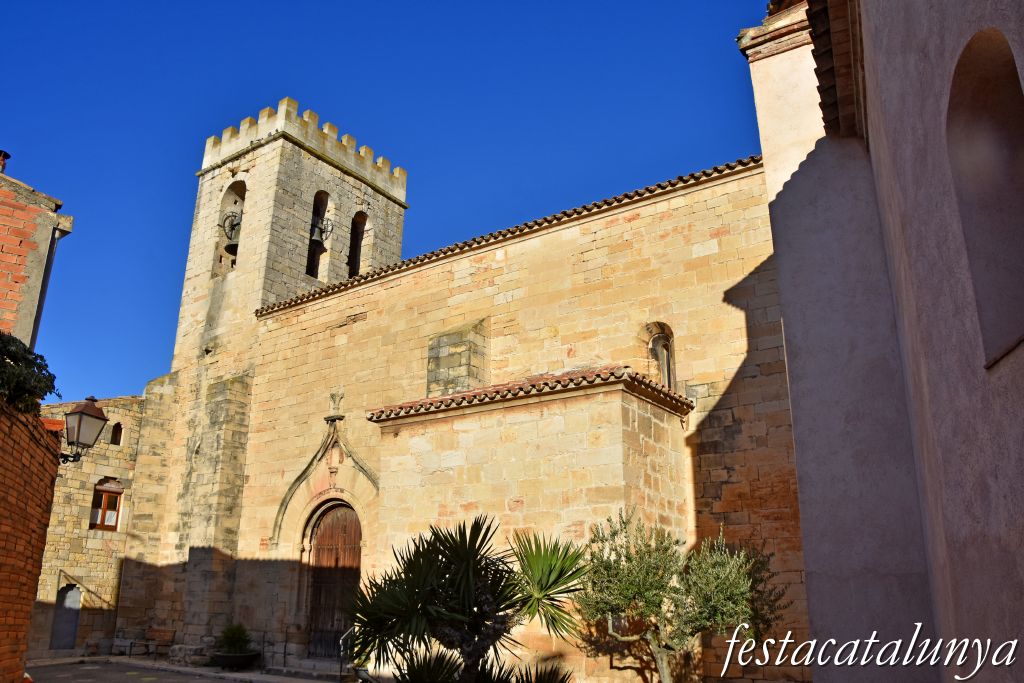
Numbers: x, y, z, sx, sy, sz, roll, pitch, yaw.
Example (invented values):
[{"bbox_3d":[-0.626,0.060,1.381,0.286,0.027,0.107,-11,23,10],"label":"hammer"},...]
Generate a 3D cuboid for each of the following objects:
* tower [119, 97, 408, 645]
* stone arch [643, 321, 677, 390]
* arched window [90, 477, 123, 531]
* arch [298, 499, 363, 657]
[{"bbox_3d":[-8.125,1.174,26.845,5.175,18.009,6.693,-12,-22,33],"label":"tower"},{"bbox_3d":[3.113,0.422,15.620,0.642,1.601,0.455,-12,-22,33],"label":"stone arch"},{"bbox_3d":[-13.027,5.213,24.613,0.317,1.684,0.966,-12,-22,33],"label":"arched window"},{"bbox_3d":[-4.443,5.918,19.356,2.332,3.823,0.524,-12,-22,33],"label":"arch"}]

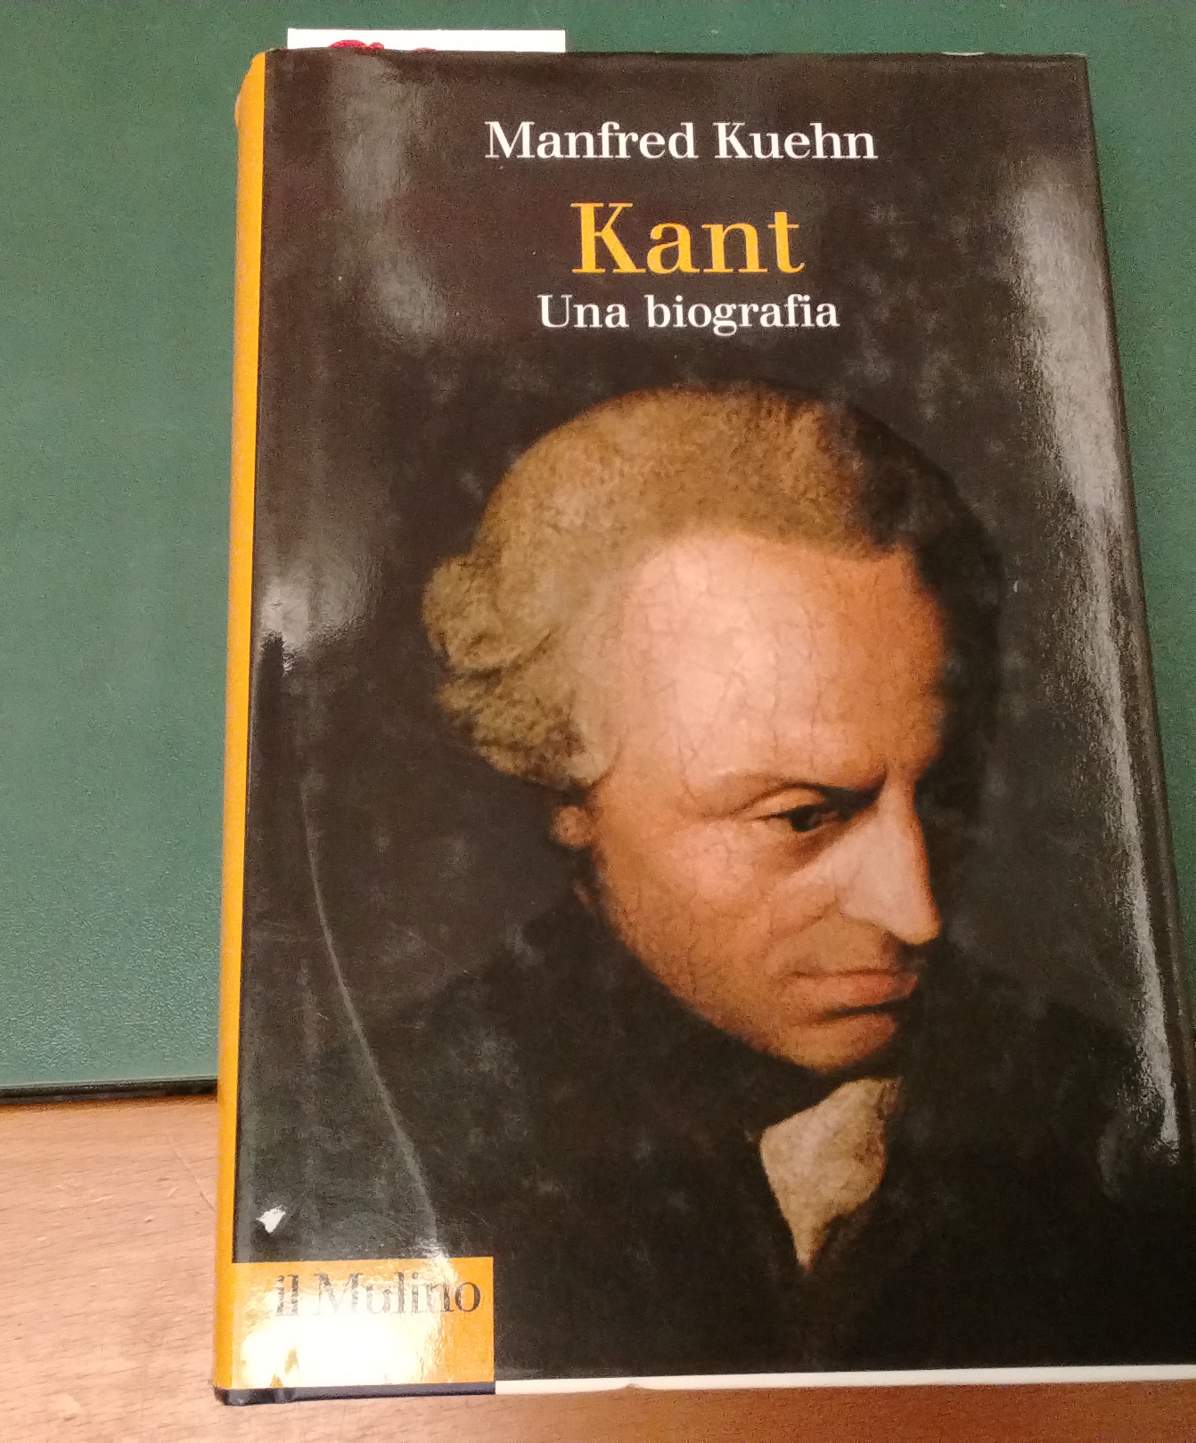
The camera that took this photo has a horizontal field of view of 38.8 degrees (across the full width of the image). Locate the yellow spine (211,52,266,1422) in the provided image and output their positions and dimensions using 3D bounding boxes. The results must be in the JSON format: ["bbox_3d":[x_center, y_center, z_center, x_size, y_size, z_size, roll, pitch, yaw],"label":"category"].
[{"bbox_3d":[-0.059,-0.006,0.289,0.011,0.038,0.221,0,76,-2],"label":"yellow spine"}]

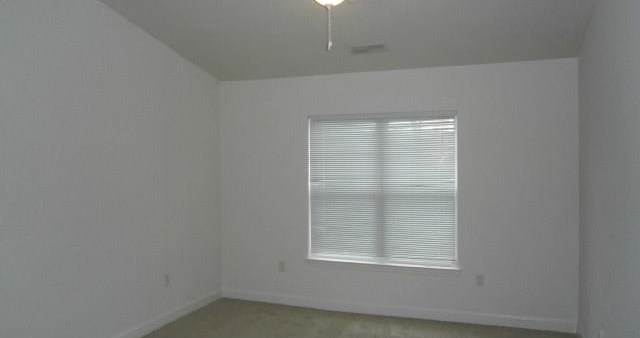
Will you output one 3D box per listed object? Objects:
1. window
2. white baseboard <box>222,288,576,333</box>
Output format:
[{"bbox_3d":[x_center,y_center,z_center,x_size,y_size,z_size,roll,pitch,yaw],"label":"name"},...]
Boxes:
[{"bbox_3d":[0.611,0.206,4.839,1.530,1.520,0.100,0,1,20],"label":"window"},{"bbox_3d":[0.570,1.413,4.825,3.600,0.104,0.020,0,1,20],"label":"white baseboard"}]

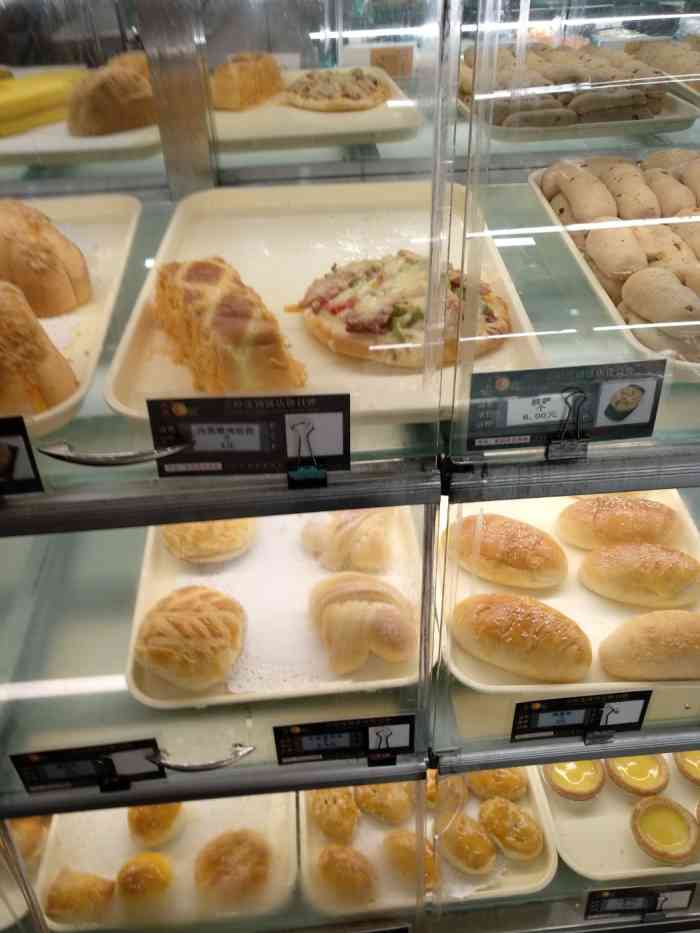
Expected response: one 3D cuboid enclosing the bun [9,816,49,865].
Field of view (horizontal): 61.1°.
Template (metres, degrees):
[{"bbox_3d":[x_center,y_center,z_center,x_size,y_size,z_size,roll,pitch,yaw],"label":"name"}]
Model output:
[{"bbox_3d":[-0.405,0.454,0.731,0.063,0.043,0.063,-3,46,-2],"label":"bun"}]

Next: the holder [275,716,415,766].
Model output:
[{"bbox_3d":[-0.003,0.238,0.514,0.120,0.052,0.010,-4,28,-2],"label":"holder"}]

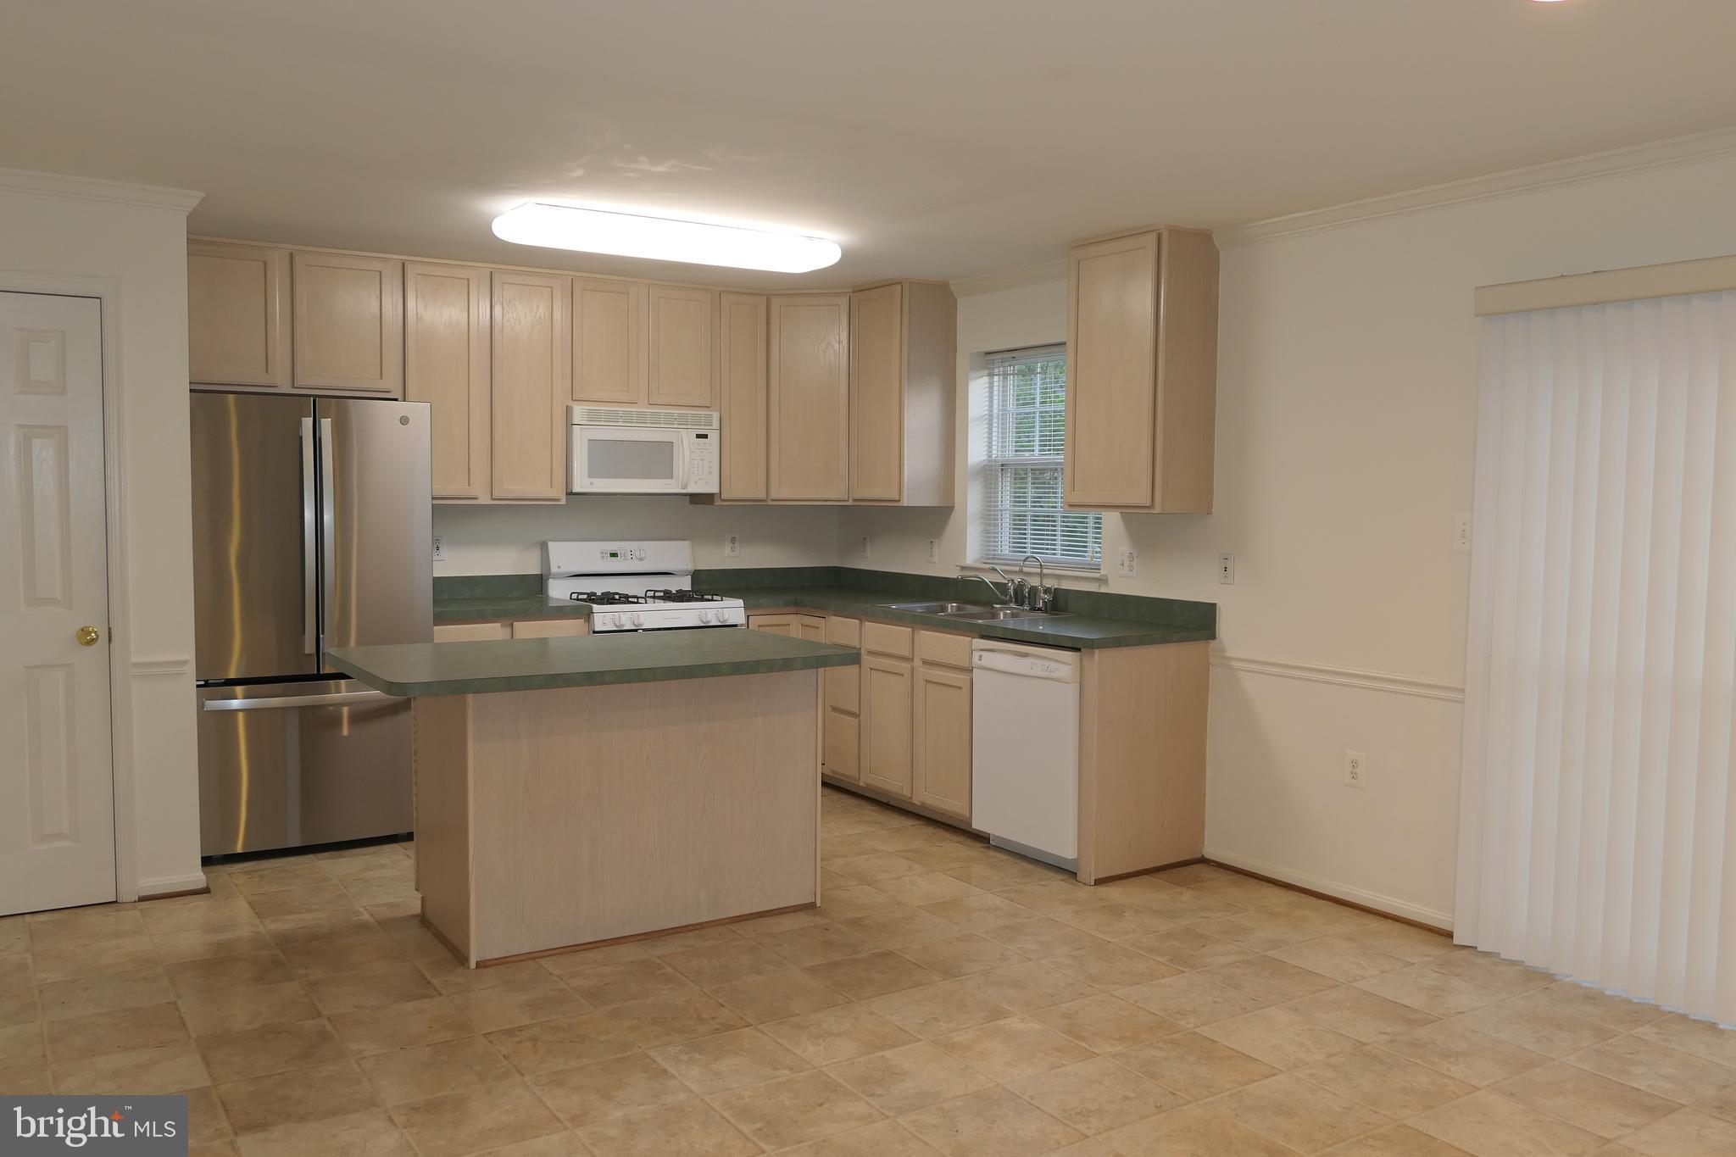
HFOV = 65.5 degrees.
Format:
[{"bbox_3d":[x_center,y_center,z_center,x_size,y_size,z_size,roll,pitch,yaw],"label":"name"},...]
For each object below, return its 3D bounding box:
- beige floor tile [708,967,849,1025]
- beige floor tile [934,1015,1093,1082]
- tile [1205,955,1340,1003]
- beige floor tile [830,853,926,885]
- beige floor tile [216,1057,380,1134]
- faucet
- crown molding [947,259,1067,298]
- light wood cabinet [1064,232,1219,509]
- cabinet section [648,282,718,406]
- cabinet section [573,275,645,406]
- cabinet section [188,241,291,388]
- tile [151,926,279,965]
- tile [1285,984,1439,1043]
[{"bbox_3d":[-0.249,1.187,3.834,0.317,0.010,0.314,-2,4,-33],"label":"beige floor tile"},{"bbox_3d":[0.369,1.202,3.444,0.305,0.010,0.305,-1,4,-33],"label":"beige floor tile"},{"bbox_3d":[1.188,1.193,4.012,0.320,0.010,0.320,-2,4,-33],"label":"tile"},{"bbox_3d":[0.040,1.104,5.130,0.305,0.010,0.305,-1,4,-33],"label":"beige floor tile"},{"bbox_3d":[-1.307,1.199,3.095,0.308,0.010,0.308,-2,4,-33],"label":"beige floor tile"},{"bbox_3d":[0.741,0.023,5.885,0.160,0.243,0.085,-2,4,-34],"label":"faucet"},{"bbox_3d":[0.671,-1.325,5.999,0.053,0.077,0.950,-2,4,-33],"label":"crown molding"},{"bbox_3d":[1.066,-0.798,5.342,0.304,1.067,0.548,-1,4,-33],"label":"light wood cabinet"},{"bbox_3d":[-0.988,-1.117,6.670,0.367,0.595,0.322,-2,4,-33],"label":"cabinet section"},{"bbox_3d":[-1.303,-1.107,6.464,0.370,0.595,0.322,-2,4,-33],"label":"cabinet section"},{"bbox_3d":[-2.662,-1.064,5.576,0.442,0.595,0.322,-2,4,-33],"label":"cabinet section"},{"bbox_3d":[-2.048,1.153,4.231,0.310,0.012,0.310,-2,4,-34],"label":"tile"},{"bbox_3d":[1.333,1.188,3.678,0.308,0.010,0.308,-2,4,-33],"label":"tile"}]

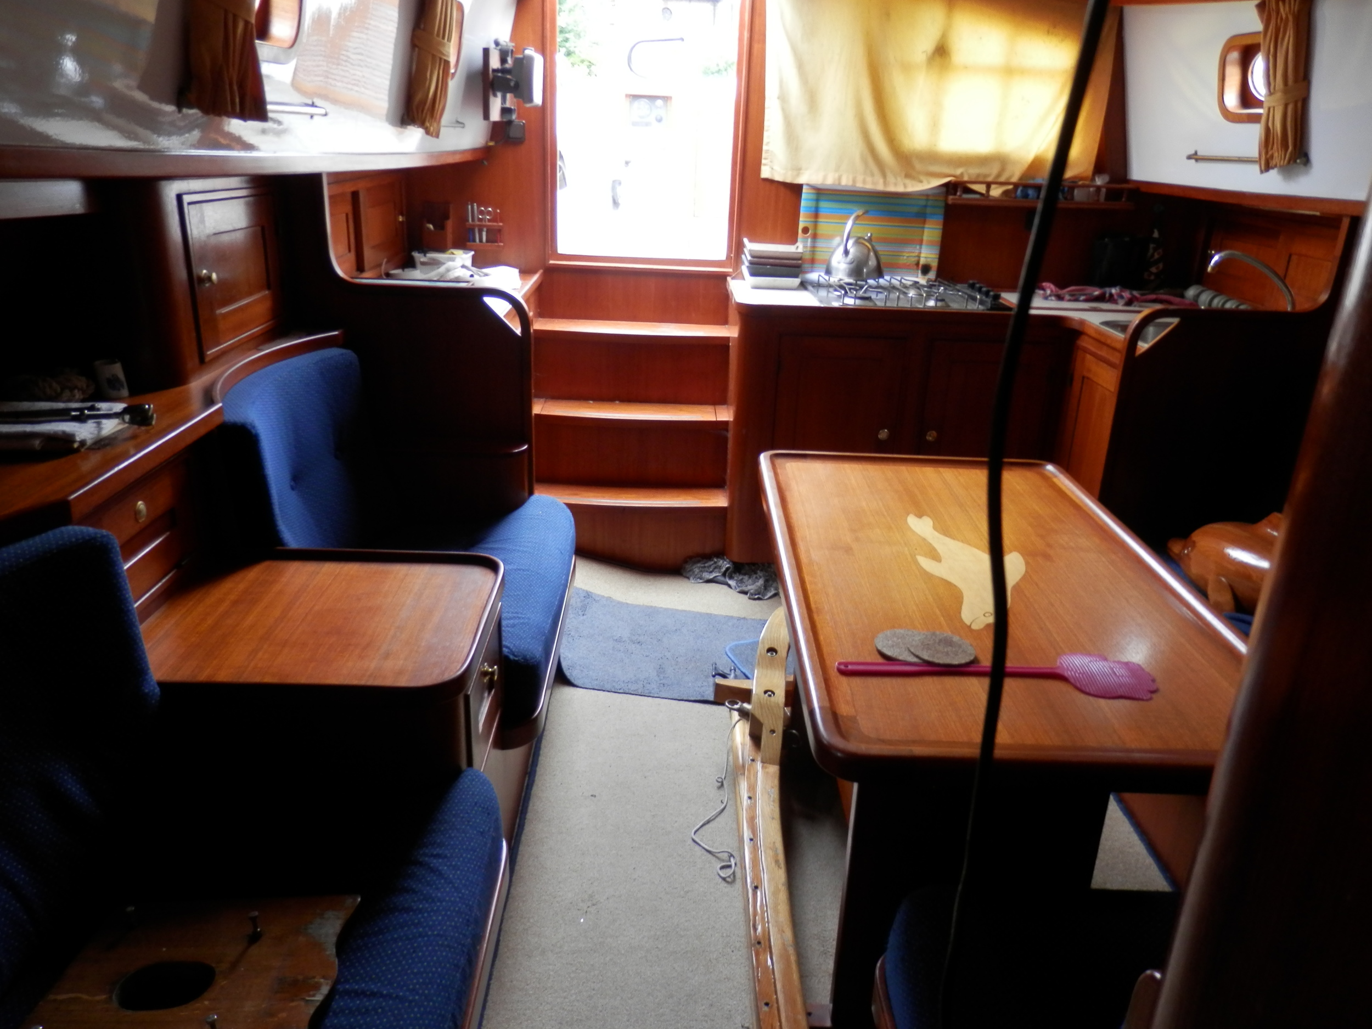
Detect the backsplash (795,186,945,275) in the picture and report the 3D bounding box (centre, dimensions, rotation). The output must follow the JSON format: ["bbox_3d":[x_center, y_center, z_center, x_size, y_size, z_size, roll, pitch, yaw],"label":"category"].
[{"bbox_3d":[0.665,-1.012,3.561,0.510,0.325,0.060,2,22,-1],"label":"backsplash"}]

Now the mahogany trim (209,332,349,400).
[{"bbox_3d":[-0.958,-0.335,2.300,0.145,0.037,0.670,2,22,-1],"label":"mahogany trim"}]

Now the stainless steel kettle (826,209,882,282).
[{"bbox_3d":[0.584,-0.912,3.342,0.200,0.217,0.210,12,24,23],"label":"stainless steel kettle"}]

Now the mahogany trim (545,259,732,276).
[{"bbox_3d":[-0.159,-0.861,3.481,0.670,0.028,0.040,2,22,-1],"label":"mahogany trim"}]

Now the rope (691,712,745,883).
[{"bbox_3d":[0.075,0.614,2.190,0.130,0.100,0.460,2,22,-1],"label":"rope"}]

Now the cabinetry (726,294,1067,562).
[{"bbox_3d":[0.678,-0.337,3.526,1.040,0.875,0.580,2,22,-1],"label":"cabinetry"}]

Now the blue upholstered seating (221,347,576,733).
[{"bbox_3d":[-0.632,-0.007,2.304,0.740,0.560,0.900,2,22,-1],"label":"blue upholstered seating"}]

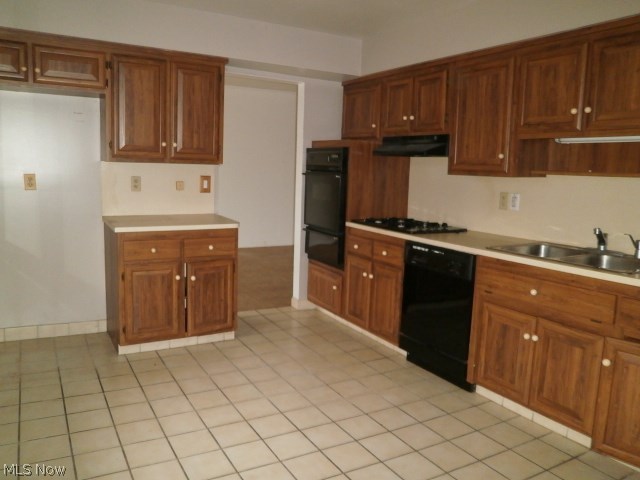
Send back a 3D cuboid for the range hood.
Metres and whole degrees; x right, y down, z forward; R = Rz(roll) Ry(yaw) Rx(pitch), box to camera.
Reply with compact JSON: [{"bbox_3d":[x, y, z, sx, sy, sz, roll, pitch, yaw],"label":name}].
[{"bbox_3d":[0.784,-0.717,3.705,0.450,0.145,0.755,-3,10,-32],"label":"range hood"}]

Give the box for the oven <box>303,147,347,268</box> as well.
[{"bbox_3d":[0.236,-0.322,4.479,0.580,1.030,0.610,-1,8,-31],"label":"oven"}]

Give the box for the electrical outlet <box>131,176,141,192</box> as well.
[{"bbox_3d":[-1.421,-0.435,3.719,0.071,0.116,0.015,-1,8,-31],"label":"electrical outlet"}]

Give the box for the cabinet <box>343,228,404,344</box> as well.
[{"bbox_3d":[0.653,0.332,3.988,0.590,0.785,0.760,-1,8,-31],"label":"cabinet"}]

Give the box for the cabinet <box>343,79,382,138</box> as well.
[{"bbox_3d":[0.500,-1.132,4.251,0.325,0.500,0.590,-3,10,-32],"label":"cabinet"}]

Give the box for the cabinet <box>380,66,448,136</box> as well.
[{"bbox_3d":[0.875,-1.069,3.853,0.305,0.490,0.790,-1,8,-31],"label":"cabinet"}]

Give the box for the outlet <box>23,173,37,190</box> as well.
[{"bbox_3d":[-2.050,-0.408,3.405,0.070,0.114,0.008,-2,10,-27],"label":"outlet"}]

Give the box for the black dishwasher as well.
[{"bbox_3d":[1.006,0.464,3.284,0.600,0.870,0.610,-3,10,-32],"label":"black dishwasher"}]

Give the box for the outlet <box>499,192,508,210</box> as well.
[{"bbox_3d":[1.306,-0.277,3.440,0.015,0.115,0.070,-1,8,-31],"label":"outlet"}]

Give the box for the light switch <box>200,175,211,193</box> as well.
[{"bbox_3d":[-0.941,-0.456,3.969,0.082,0.132,0.008,-2,10,-27],"label":"light switch"}]

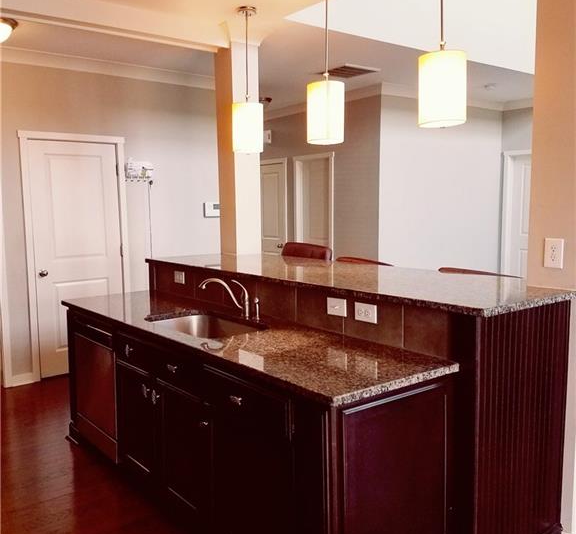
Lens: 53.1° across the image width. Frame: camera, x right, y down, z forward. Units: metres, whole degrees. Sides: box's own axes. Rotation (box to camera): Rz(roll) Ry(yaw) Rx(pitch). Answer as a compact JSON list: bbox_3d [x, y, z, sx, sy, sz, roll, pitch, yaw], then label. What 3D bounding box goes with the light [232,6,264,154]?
[{"bbox_3d":[-0.273,-1.233,3.853,0.210,0.916,0.210,-1,6,0],"label":"light"}]

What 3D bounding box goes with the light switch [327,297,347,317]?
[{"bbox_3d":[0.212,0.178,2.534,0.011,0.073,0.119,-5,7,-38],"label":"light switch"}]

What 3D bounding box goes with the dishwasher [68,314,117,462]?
[{"bbox_3d":[-0.949,0.703,3.719,0.600,0.800,0.640,-5,6,-37],"label":"dishwasher"}]

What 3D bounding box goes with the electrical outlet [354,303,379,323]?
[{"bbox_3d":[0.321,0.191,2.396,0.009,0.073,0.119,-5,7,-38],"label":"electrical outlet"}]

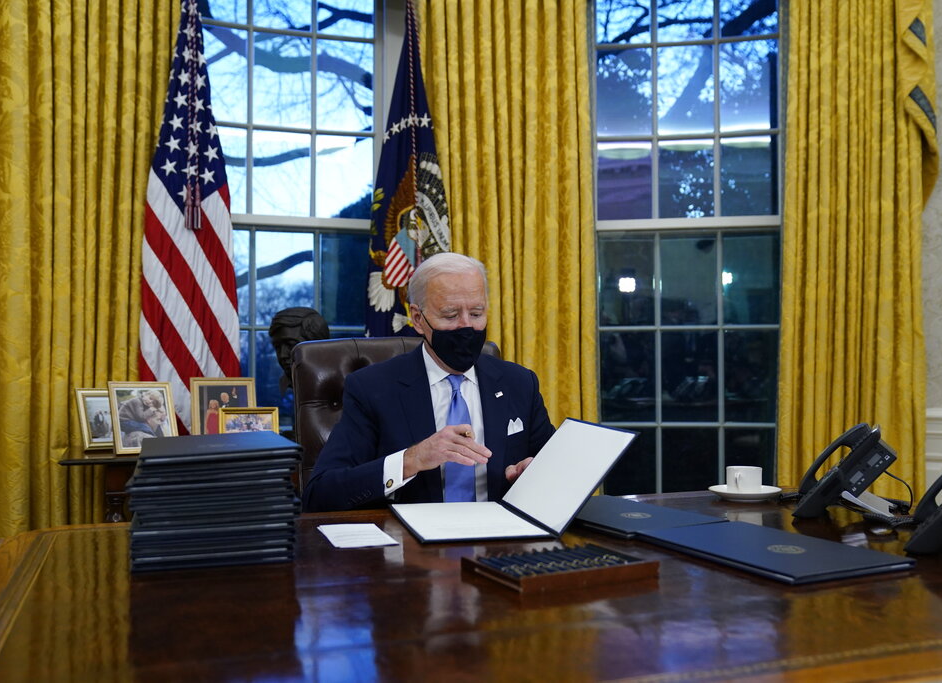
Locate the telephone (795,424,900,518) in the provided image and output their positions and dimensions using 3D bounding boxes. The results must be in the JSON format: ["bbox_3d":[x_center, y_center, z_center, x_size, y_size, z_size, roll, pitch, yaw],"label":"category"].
[{"bbox_3d":[0.779,0.262,1.922,0.210,0.182,0.240,-1,-2,15],"label":"telephone"}]

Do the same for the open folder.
[{"bbox_3d":[0.066,0.256,1.765,0.395,0.192,0.370,0,-2,-14],"label":"open folder"}]

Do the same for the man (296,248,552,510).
[{"bbox_3d":[-0.075,0.496,2.080,0.600,1.360,0.760,0,-2,-17],"label":"man"}]

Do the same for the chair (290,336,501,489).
[{"bbox_3d":[-0.110,0.583,2.150,0.660,1.210,0.700,0,-2,-19],"label":"chair"}]

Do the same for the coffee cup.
[{"bbox_3d":[0.616,0.319,2.060,0.081,0.064,0.103,-1,-2,35],"label":"coffee cup"}]

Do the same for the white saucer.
[{"bbox_3d":[0.623,0.347,2.070,0.166,0.022,0.166,0,-2,0],"label":"white saucer"}]

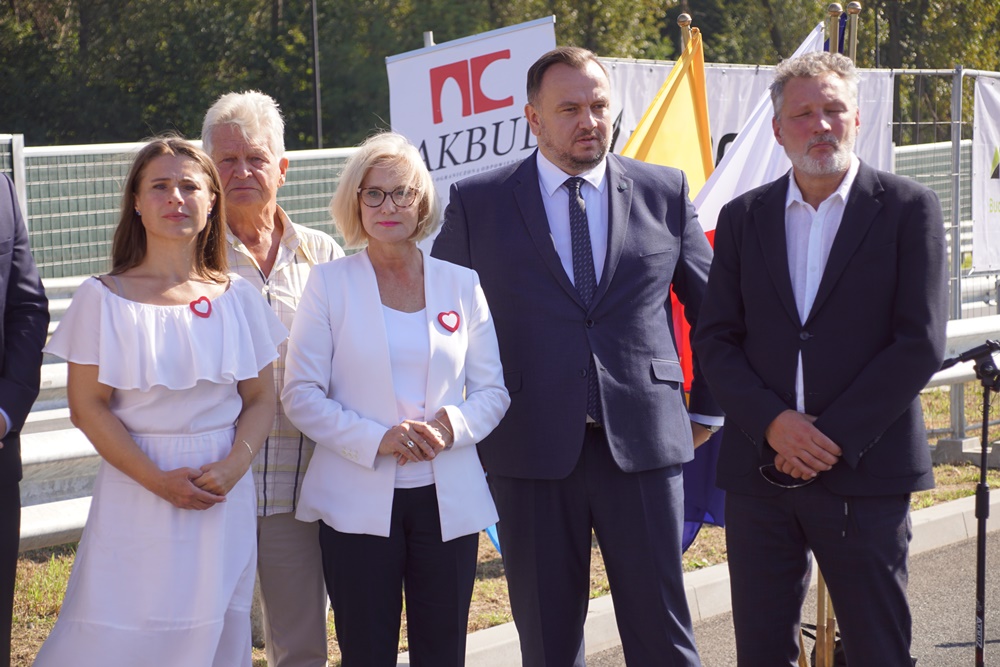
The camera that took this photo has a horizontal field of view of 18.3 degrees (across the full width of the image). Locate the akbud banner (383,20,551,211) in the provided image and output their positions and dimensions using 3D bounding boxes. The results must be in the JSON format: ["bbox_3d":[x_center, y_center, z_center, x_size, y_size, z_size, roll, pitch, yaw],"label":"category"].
[{"bbox_3d":[-0.063,-0.254,12.903,0.880,2.000,0.120,-10,-11,34],"label":"akbud banner"}]

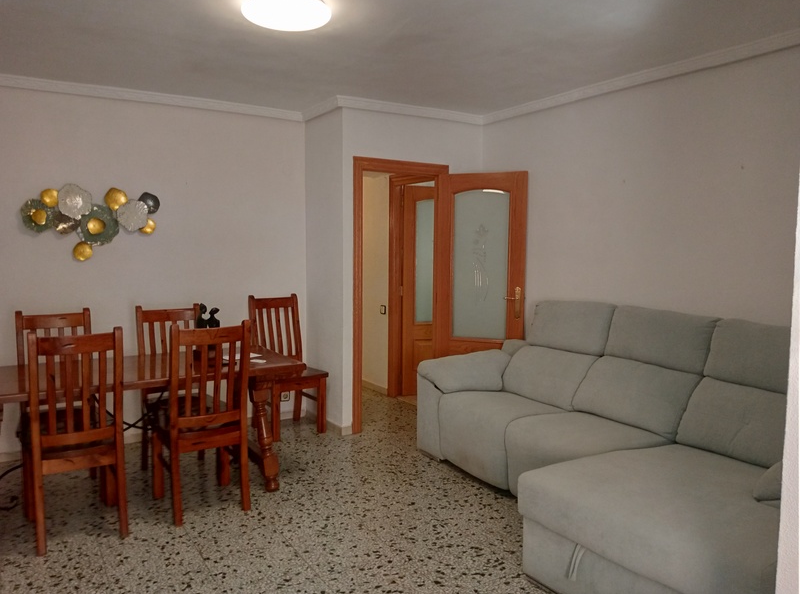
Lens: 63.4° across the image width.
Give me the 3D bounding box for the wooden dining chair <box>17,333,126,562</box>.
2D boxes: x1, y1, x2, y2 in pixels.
[{"bbox_3d":[-1.656,0.663,3.290,0.463,1.058,0.557,-3,5,-33],"label":"wooden dining chair"}]

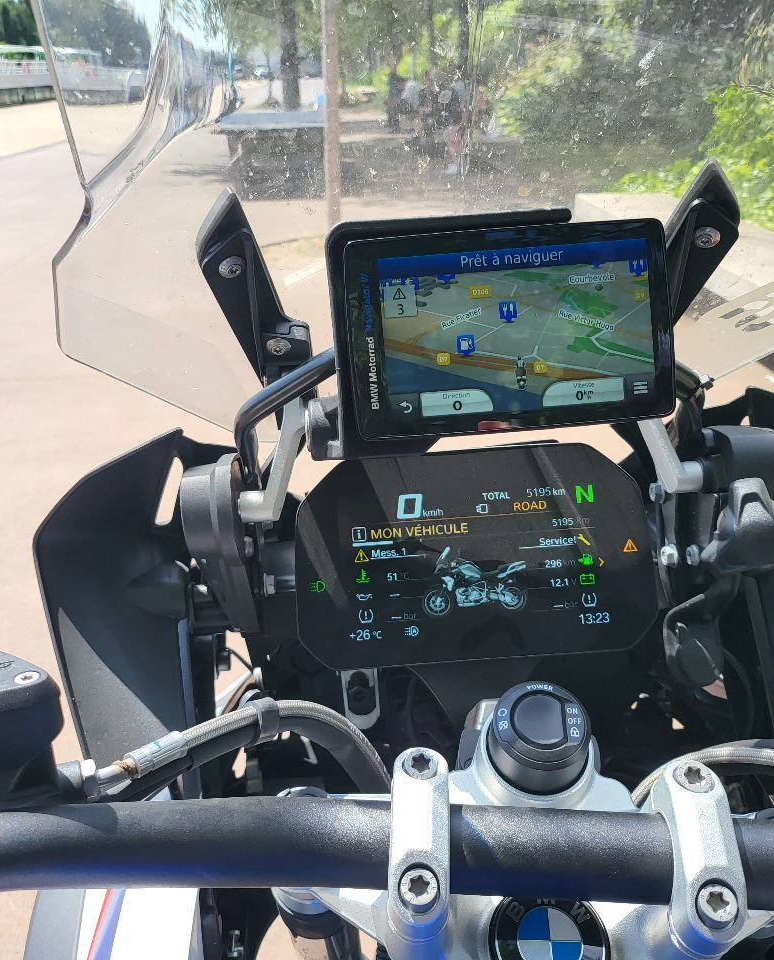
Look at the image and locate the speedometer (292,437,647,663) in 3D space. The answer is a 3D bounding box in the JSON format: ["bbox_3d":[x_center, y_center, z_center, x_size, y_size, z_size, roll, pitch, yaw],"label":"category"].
[{"bbox_3d":[0.045,0.041,0.474,0.184,0.110,0.030,-4,-12,2],"label":"speedometer"}]

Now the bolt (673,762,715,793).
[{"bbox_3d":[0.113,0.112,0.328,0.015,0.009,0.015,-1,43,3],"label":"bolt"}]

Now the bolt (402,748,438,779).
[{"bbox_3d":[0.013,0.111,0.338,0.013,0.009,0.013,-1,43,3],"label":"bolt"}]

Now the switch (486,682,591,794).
[{"bbox_3d":[0.069,0.118,0.400,0.046,0.030,0.046,-2,44,2],"label":"switch"}]

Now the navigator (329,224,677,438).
[{"bbox_3d":[0.052,-0.064,0.383,0.139,0.085,0.027,-5,4,-1],"label":"navigator"}]

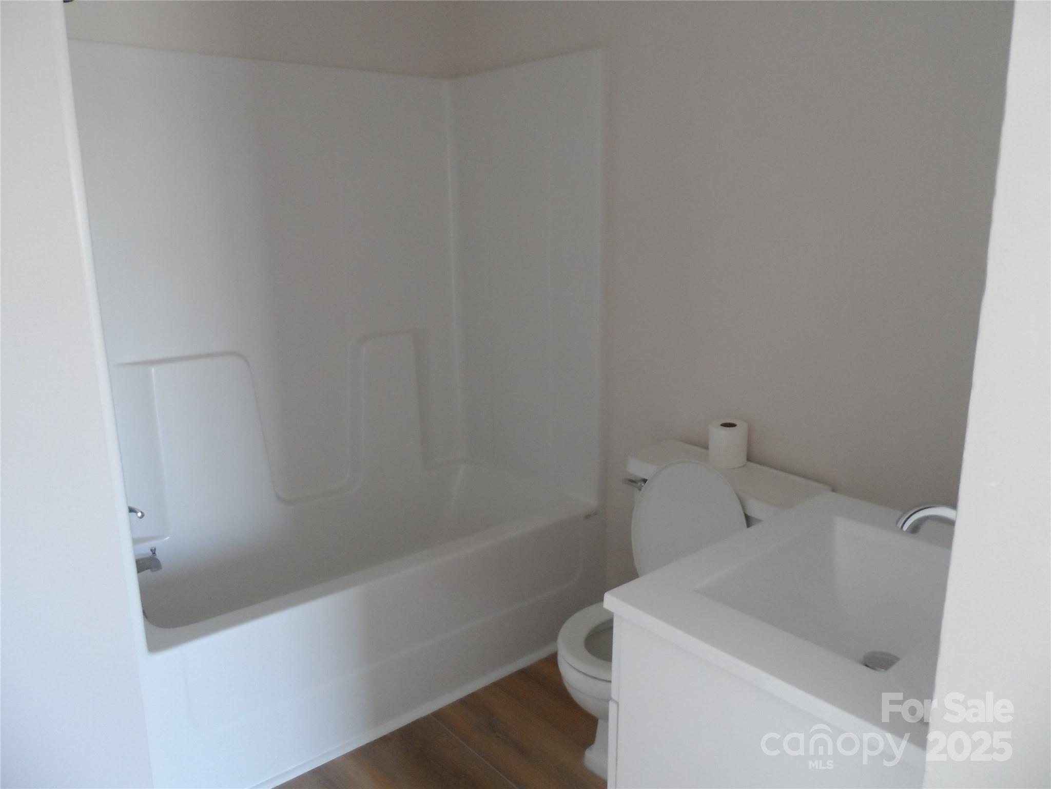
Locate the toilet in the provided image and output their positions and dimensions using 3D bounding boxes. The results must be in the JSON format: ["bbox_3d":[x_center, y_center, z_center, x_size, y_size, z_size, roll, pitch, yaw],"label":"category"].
[{"bbox_3d":[0.338,0.568,1.816,0.665,0.785,0.490,-10,15,-39],"label":"toilet"}]

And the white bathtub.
[{"bbox_3d":[-0.520,0.635,2.325,1.406,0.459,0.741,-10,15,-39],"label":"white bathtub"}]

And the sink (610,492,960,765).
[{"bbox_3d":[0.530,0.350,1.111,0.657,0.130,0.495,-10,15,-39],"label":"sink"}]

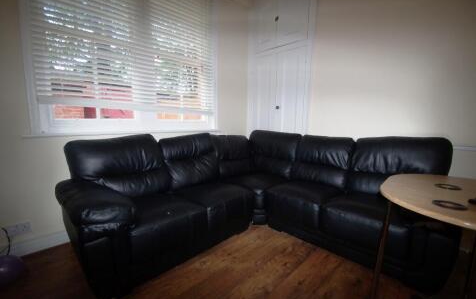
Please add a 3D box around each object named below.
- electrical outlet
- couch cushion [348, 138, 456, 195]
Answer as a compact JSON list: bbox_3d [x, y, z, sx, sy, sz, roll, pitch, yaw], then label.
[{"bbox_3d":[-1.777,0.657,1.611,0.015,0.086,0.146,8,10,43],"label":"electrical outlet"},{"bbox_3d":[1.488,0.184,1.894,0.722,0.566,0.336,8,10,43],"label":"couch cushion"}]

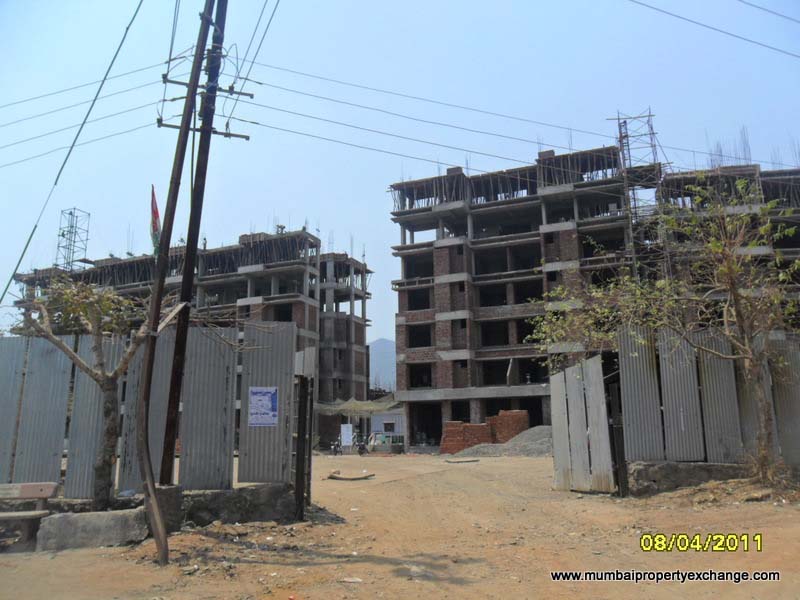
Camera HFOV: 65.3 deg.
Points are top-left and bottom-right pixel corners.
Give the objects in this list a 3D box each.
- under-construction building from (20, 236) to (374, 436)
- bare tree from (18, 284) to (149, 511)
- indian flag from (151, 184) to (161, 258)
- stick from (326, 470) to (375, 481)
[{"bbox_3d":[-23.439,6.549,68.124,39.500,19.700,12.500,-6,-12,24],"label":"under-construction building"},{"bbox_3d":[-4.420,1.342,8.770,1.750,3.150,1.650,4,-13,-26],"label":"bare tree"},{"bbox_3d":[-3.766,-1.224,9.611,0.180,1.150,0.130,3,-12,-22],"label":"indian flag"},{"bbox_3d":[-1.565,5.580,19.726,1.600,0.200,0.400,-1,-11,0],"label":"stick"}]

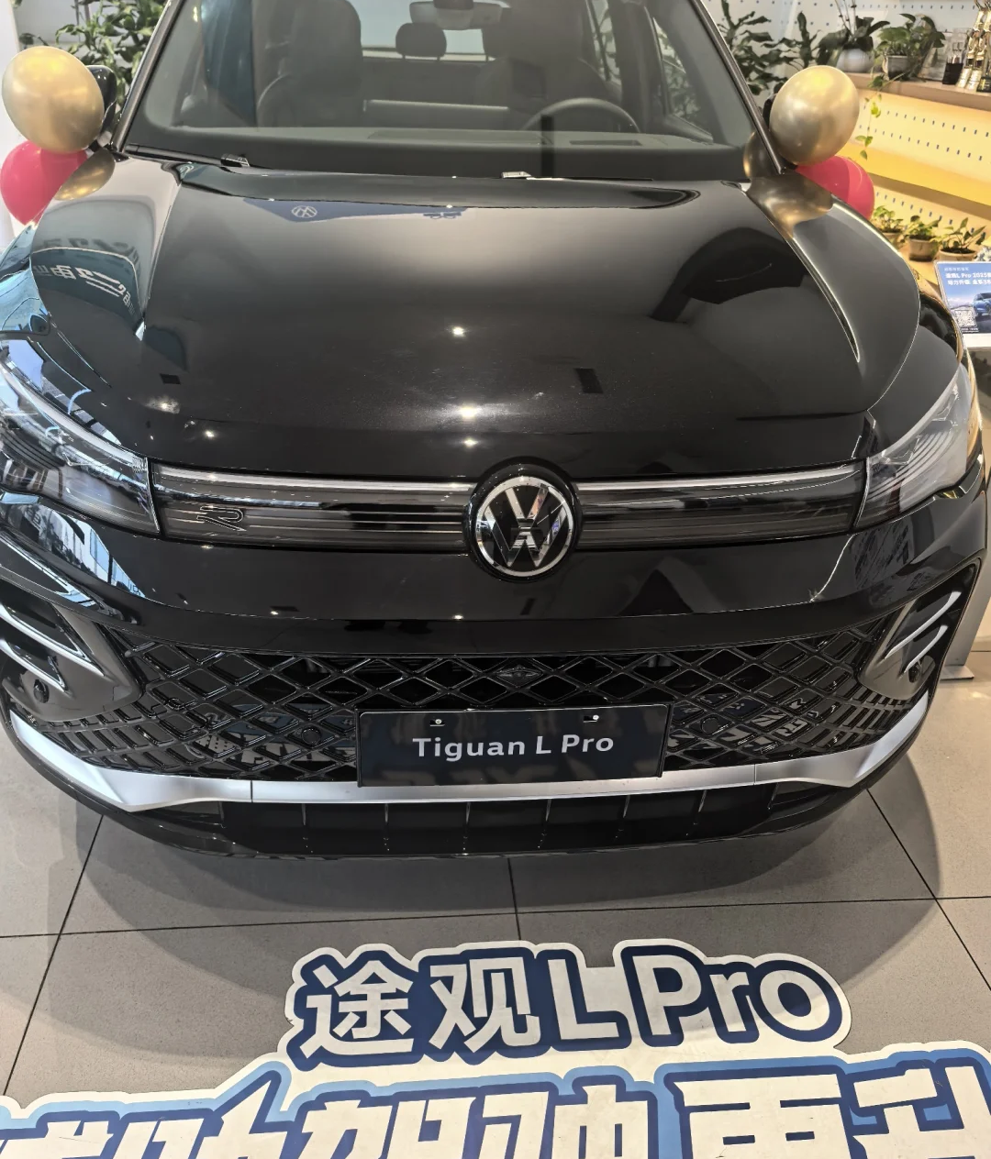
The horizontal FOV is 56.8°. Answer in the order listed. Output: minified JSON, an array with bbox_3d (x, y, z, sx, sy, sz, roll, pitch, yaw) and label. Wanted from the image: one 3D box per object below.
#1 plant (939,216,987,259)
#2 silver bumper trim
[{"bbox_3d":[1.855,-1.335,3.633,0.192,0.198,0.190,-1,31,-6],"label":"plant"},{"bbox_3d":[0.009,0.276,1.496,1.600,0.085,0.230,-1,31,-6],"label":"silver bumper trim"}]

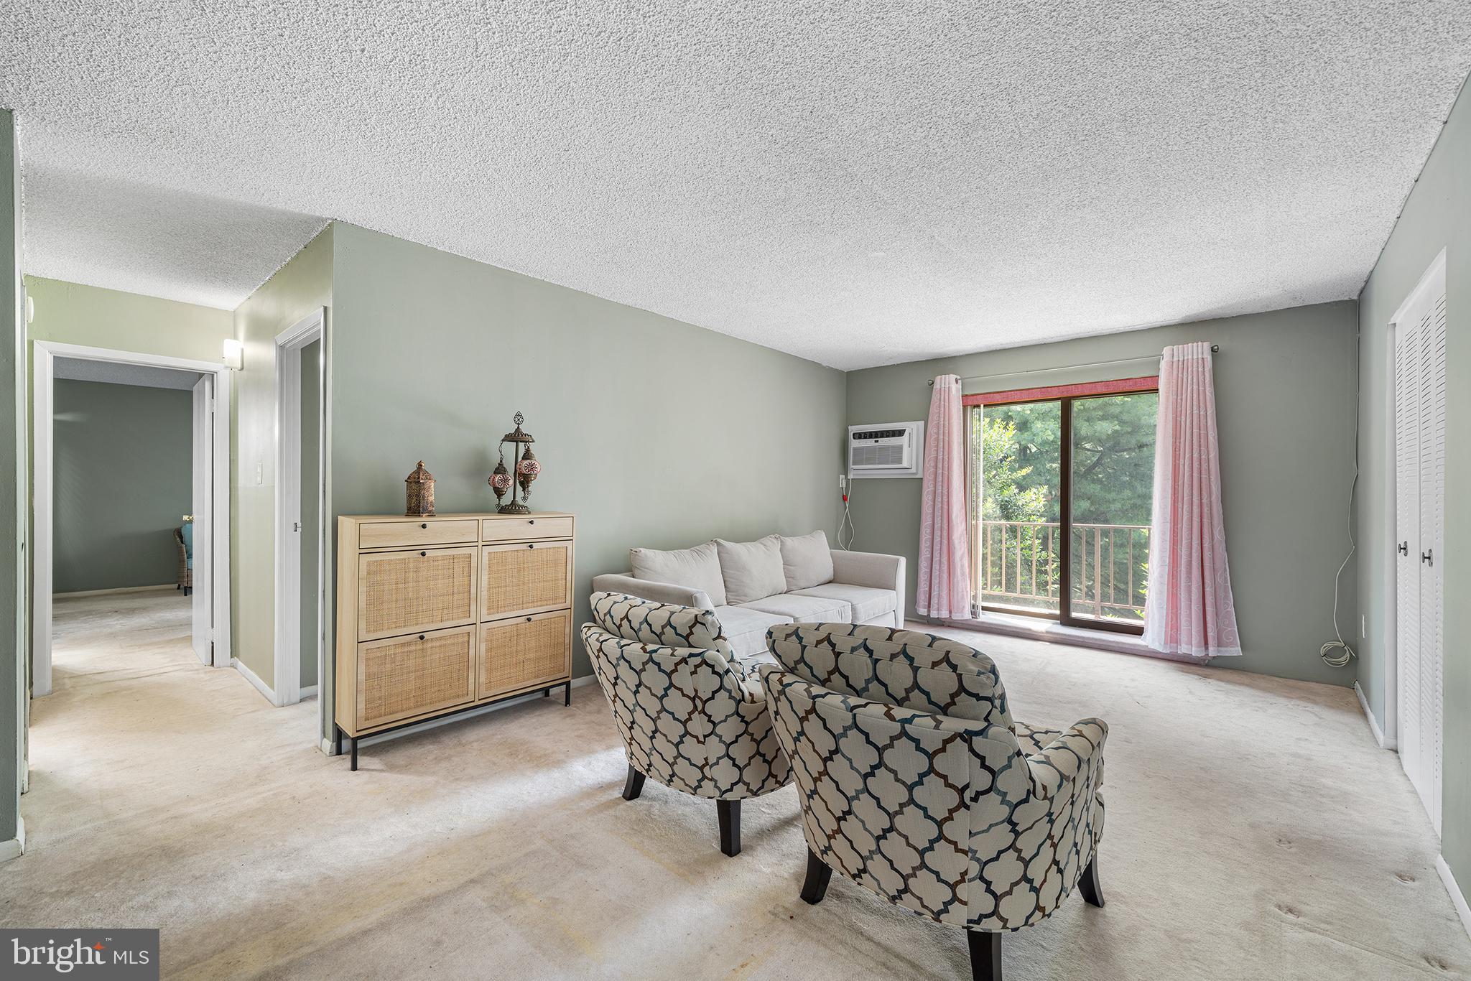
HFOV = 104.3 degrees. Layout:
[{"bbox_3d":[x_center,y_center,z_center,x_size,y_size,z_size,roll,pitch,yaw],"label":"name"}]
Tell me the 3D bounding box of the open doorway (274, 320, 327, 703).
[{"bbox_3d":[-2.234,0.176,3.005,0.820,2.070,0.130,0,0,39],"label":"open doorway"}]

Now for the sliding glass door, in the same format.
[{"bbox_3d":[2.673,0.155,4.648,1.650,1.920,0.100,0,0,39],"label":"sliding glass door"}]

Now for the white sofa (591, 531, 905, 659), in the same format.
[{"bbox_3d":[0.260,0.788,4.170,0.850,0.860,2.410,0,0,43],"label":"white sofa"}]

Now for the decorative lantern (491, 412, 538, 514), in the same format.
[{"bbox_3d":[-1.196,-0.137,3.125,0.200,0.530,0.240,0,0,43],"label":"decorative lantern"}]

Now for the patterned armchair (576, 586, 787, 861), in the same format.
[{"bbox_3d":[-0.052,0.809,2.279,0.760,0.810,0.770,0,0,39],"label":"patterned armchair"}]

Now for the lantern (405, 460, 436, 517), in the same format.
[{"bbox_3d":[-1.525,-0.008,2.770,0.135,0.270,0.135,0,0,43],"label":"lantern"}]

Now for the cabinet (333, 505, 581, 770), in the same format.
[{"bbox_3d":[-1.371,0.672,2.934,0.245,1.080,1.055,0,0,43],"label":"cabinet"}]

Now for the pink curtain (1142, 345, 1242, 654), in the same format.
[{"bbox_3d":[3.206,0.070,4.027,0.520,2.200,0.120,0,0,39],"label":"pink curtain"}]

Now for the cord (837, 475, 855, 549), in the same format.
[{"bbox_3d":[1.133,0.238,5.748,0.130,0.780,0.130,0,0,39],"label":"cord"}]

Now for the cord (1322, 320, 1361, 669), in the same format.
[{"bbox_3d":[3.810,0.035,3.607,0.180,2.200,0.060,0,0,39],"label":"cord"}]

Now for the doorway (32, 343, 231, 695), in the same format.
[{"bbox_3d":[-3.788,0.169,3.636,0.130,2.080,0.860,0,0,43],"label":"doorway"}]

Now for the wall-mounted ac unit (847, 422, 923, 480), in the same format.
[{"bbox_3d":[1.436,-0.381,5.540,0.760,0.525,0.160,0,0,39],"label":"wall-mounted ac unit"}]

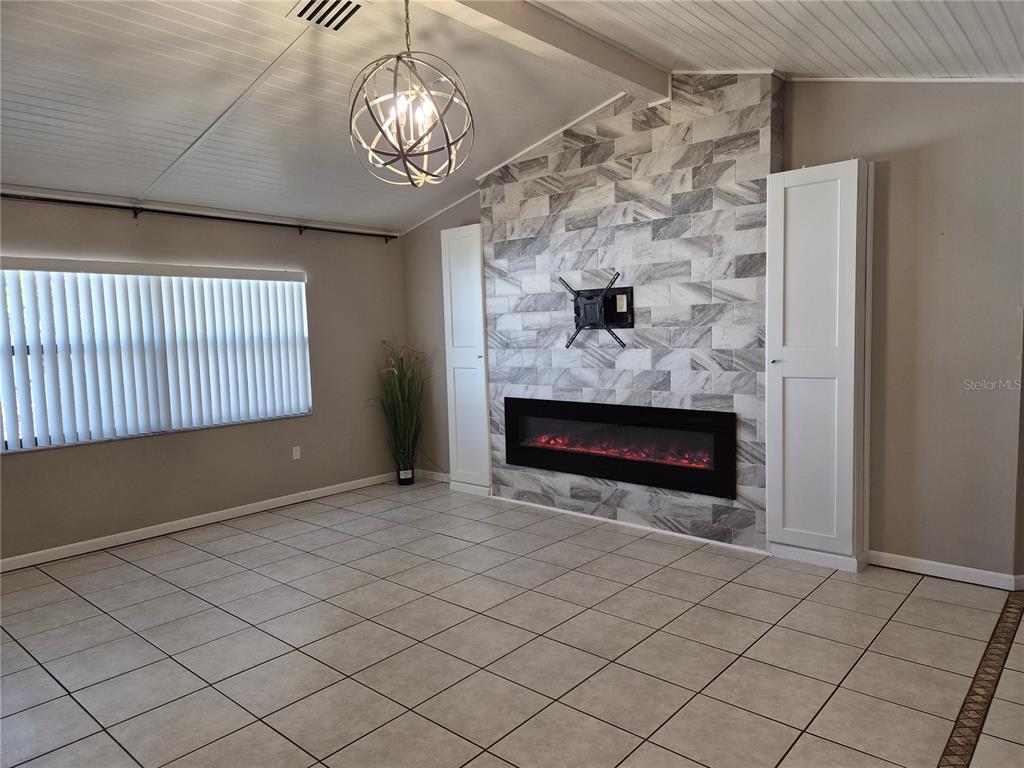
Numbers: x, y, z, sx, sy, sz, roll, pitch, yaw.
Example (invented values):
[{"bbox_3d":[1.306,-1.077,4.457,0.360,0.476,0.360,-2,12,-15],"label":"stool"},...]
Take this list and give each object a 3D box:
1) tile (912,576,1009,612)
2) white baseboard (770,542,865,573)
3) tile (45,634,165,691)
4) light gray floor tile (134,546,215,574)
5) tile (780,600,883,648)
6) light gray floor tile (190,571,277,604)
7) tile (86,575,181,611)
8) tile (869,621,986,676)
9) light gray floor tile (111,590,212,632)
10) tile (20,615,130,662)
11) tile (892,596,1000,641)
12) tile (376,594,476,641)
[{"bbox_3d":[2.452,1.145,3.735,0.409,0.010,0.376,3,6,41],"label":"tile"},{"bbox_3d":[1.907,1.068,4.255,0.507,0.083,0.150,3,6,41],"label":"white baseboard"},{"bbox_3d":[-1.863,1.275,3.134,0.401,0.012,0.401,3,6,41],"label":"tile"},{"bbox_3d":[-2.246,1.172,4.534,0.402,0.010,0.402,2,6,41],"label":"light gray floor tile"},{"bbox_3d":[1.572,1.176,3.364,0.402,0.010,0.402,3,6,41],"label":"tile"},{"bbox_3d":[-1.637,1.200,4.031,0.402,0.010,0.402,3,6,41],"label":"light gray floor tile"},{"bbox_3d":[-2.209,1.216,3.954,0.402,0.010,0.402,2,6,41],"label":"tile"},{"bbox_3d":[1.896,1.207,3.104,0.406,0.010,0.406,3,6,41],"label":"tile"},{"bbox_3d":[-1.906,1.231,3.722,0.402,0.010,0.402,3,6,41],"label":"light gray floor tile"},{"bbox_3d":[-2.193,1.276,3.423,0.406,0.010,0.406,3,6,41],"label":"tile"},{"bbox_3d":[2.145,1.157,3.379,0.397,0.012,0.401,3,6,41],"label":"tile"},{"bbox_3d":[-0.458,1.232,3.573,0.409,0.010,0.409,3,6,41],"label":"tile"}]

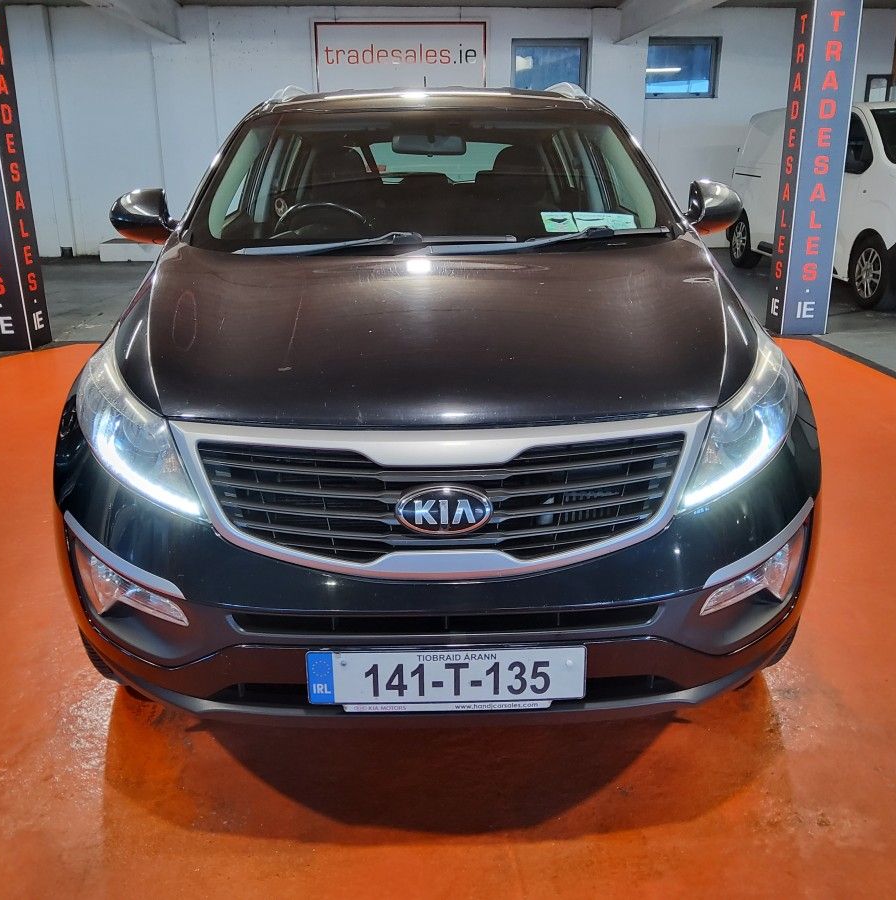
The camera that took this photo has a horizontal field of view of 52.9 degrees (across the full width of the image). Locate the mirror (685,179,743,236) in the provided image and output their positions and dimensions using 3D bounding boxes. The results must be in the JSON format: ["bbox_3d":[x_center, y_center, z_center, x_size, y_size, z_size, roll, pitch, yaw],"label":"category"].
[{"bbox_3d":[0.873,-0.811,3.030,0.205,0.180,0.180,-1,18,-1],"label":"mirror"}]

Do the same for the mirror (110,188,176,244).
[{"bbox_3d":[-0.989,-0.774,2.990,0.210,0.180,0.180,-1,18,-1],"label":"mirror"}]

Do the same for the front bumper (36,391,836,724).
[{"bbox_3d":[-0.010,0.203,1.902,1.800,0.510,0.600,-1,18,-1],"label":"front bumper"}]

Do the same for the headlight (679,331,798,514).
[{"bbox_3d":[0.614,-0.082,1.923,0.360,0.245,0.500,-1,18,-1],"label":"headlight"}]

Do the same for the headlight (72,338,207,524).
[{"bbox_3d":[-0.651,-0.056,1.895,0.360,0.245,0.500,-1,18,-1],"label":"headlight"}]

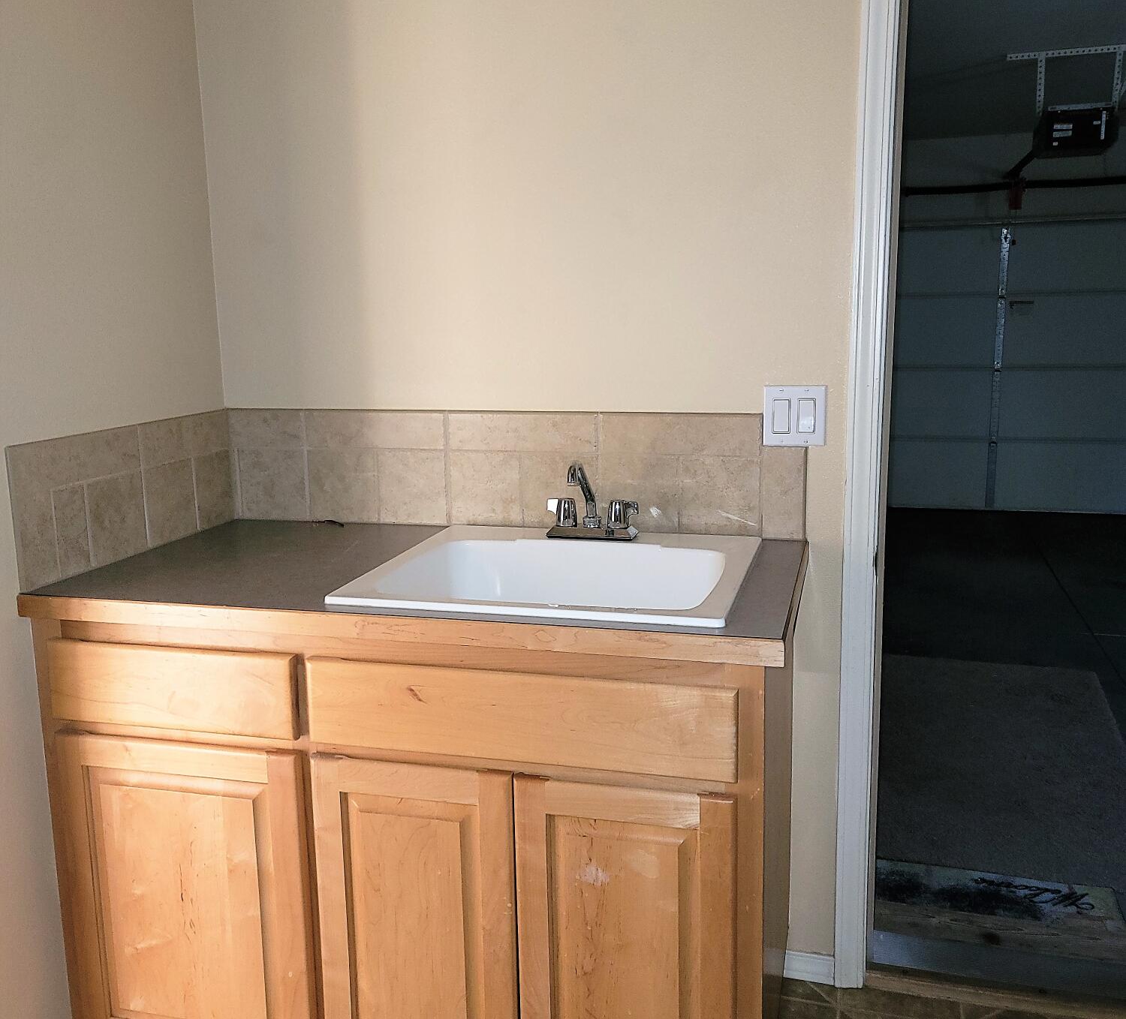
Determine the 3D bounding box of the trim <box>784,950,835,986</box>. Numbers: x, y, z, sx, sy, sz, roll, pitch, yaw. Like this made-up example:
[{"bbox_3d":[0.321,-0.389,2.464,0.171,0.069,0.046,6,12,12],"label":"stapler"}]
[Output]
[{"bbox_3d":[0.507,0.941,2.232,0.101,0.064,0.013,2,11,15],"label":"trim"}]

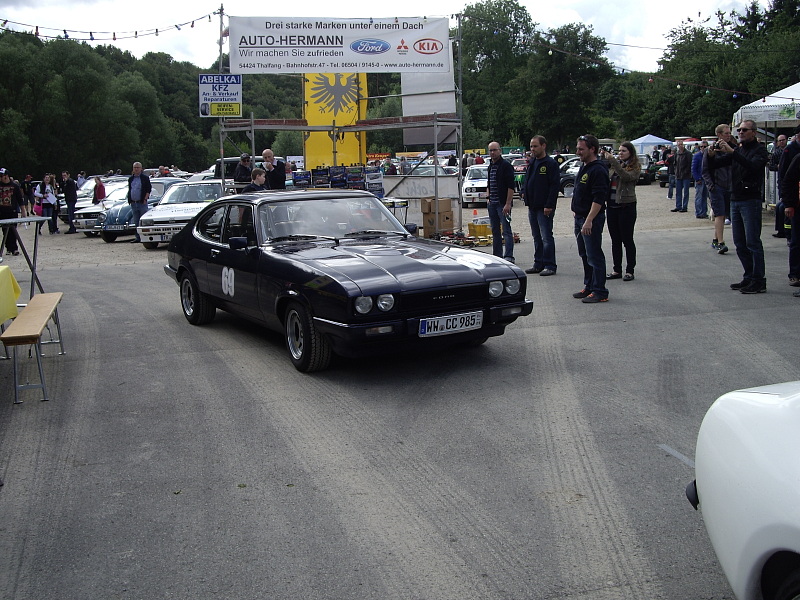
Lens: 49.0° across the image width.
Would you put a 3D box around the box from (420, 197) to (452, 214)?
[{"bbox_3d":[0.746,-1.921,17.950,0.470,0.310,0.420,-7,10,-28],"label":"box"}]

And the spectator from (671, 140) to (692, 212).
[{"bbox_3d":[7.220,-3.162,22.464,0.520,1.790,0.360,2,9,20],"label":"spectator"}]

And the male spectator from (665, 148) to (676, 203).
[{"bbox_3d":[9.019,-4.160,29.172,0.380,1.720,0.500,-6,9,-25],"label":"male spectator"}]

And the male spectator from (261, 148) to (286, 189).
[{"bbox_3d":[-1.966,-1.457,13.736,0.540,1.790,0.400,3,10,25],"label":"male spectator"}]

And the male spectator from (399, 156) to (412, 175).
[{"bbox_3d":[0.235,-4.352,32.132,0.500,1.760,0.360,-7,10,-30],"label":"male spectator"}]

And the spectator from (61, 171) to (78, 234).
[{"bbox_3d":[-9.285,-2.755,24.672,0.500,1.720,0.400,7,12,44],"label":"spectator"}]

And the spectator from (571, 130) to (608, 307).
[{"bbox_3d":[2.054,-0.899,9.520,0.380,1.750,0.500,-5,9,-24],"label":"spectator"}]

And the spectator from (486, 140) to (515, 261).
[{"bbox_3d":[1.580,-1.558,13.667,0.360,1.790,0.500,-9,11,-40],"label":"spectator"}]

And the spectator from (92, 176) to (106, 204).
[{"bbox_3d":[-8.582,-2.711,25.081,0.480,1.600,0.350,7,12,44],"label":"spectator"}]

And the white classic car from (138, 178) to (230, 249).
[{"bbox_3d":[-4.204,-1.915,18.972,1.640,1.370,4.000,-1,9,5],"label":"white classic car"}]

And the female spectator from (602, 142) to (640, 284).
[{"bbox_3d":[2.768,-1.125,11.025,0.480,1.680,0.460,-6,10,-28],"label":"female spectator"}]

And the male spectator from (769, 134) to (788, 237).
[{"bbox_3d":[6.606,-1.971,15.167,0.520,1.750,0.380,4,10,30],"label":"male spectator"}]

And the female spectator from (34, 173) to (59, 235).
[{"bbox_3d":[-9.929,-2.695,24.702,0.550,1.680,0.400,-5,9,-14],"label":"female spectator"}]

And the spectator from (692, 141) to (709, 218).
[{"bbox_3d":[6.935,-2.744,20.067,0.500,1.750,0.360,1,9,14],"label":"spectator"}]

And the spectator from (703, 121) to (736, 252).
[{"bbox_3d":[4.782,-1.640,13.009,0.540,1.850,0.420,-9,11,-38],"label":"spectator"}]

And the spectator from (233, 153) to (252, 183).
[{"bbox_3d":[-3.025,-1.927,16.869,0.520,1.770,0.380,-6,10,-29],"label":"spectator"}]

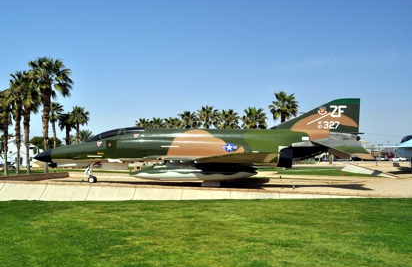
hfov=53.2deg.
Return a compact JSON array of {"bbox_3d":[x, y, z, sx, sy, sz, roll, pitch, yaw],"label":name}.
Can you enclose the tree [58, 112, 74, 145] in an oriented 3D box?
[{"bbox_3d":[-20.150,0.899,60.041,3.200,8.020,3.200,0,-3,0],"label":"tree"}]

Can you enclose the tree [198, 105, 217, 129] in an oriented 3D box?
[{"bbox_3d":[0.280,0.490,77.000,3.700,11.350,3.700,0,-3,0],"label":"tree"}]

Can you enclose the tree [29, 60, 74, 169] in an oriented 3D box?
[{"bbox_3d":[-15.270,-1.750,40.000,4.100,11.280,4.100,0,-3,0],"label":"tree"}]

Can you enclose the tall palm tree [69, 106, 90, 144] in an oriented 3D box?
[{"bbox_3d":[-23.470,0.510,76.000,3.600,11.180,3.600,0,-3,0],"label":"tall palm tree"}]

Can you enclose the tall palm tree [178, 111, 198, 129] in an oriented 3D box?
[{"bbox_3d":[-2.784,0.860,67.101,3.400,8.870,3.400,0,-3,0],"label":"tall palm tree"}]

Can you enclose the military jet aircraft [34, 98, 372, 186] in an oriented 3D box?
[{"bbox_3d":[-1.030,0.480,23.600,19.100,4.950,11.600,0,-4,7],"label":"military jet aircraft"}]

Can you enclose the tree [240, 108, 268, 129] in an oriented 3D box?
[{"bbox_3d":[6.458,0.572,54.312,3.400,8.050,3.400,0,-3,0],"label":"tree"}]

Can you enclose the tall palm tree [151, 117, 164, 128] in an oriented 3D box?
[{"bbox_3d":[-8.890,1.430,75.607,3.000,8.670,3.000,0,-3,0],"label":"tall palm tree"}]

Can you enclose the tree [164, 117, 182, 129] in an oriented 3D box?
[{"bbox_3d":[-5.744,1.369,71.342,3.250,8.320,3.250,0,-3,0],"label":"tree"}]

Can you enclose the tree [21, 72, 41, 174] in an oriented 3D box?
[{"bbox_3d":[-17.000,-1.100,39.500,2.900,10.010,2.900,0,-3,0],"label":"tree"}]

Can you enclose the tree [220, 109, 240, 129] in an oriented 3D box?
[{"bbox_3d":[3.403,0.697,58.573,3.200,8.270,3.200,0,-3,0],"label":"tree"}]

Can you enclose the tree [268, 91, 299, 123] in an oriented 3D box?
[{"bbox_3d":[10.370,-0.400,55.000,3.800,10.430,3.800,0,-3,0],"label":"tree"}]

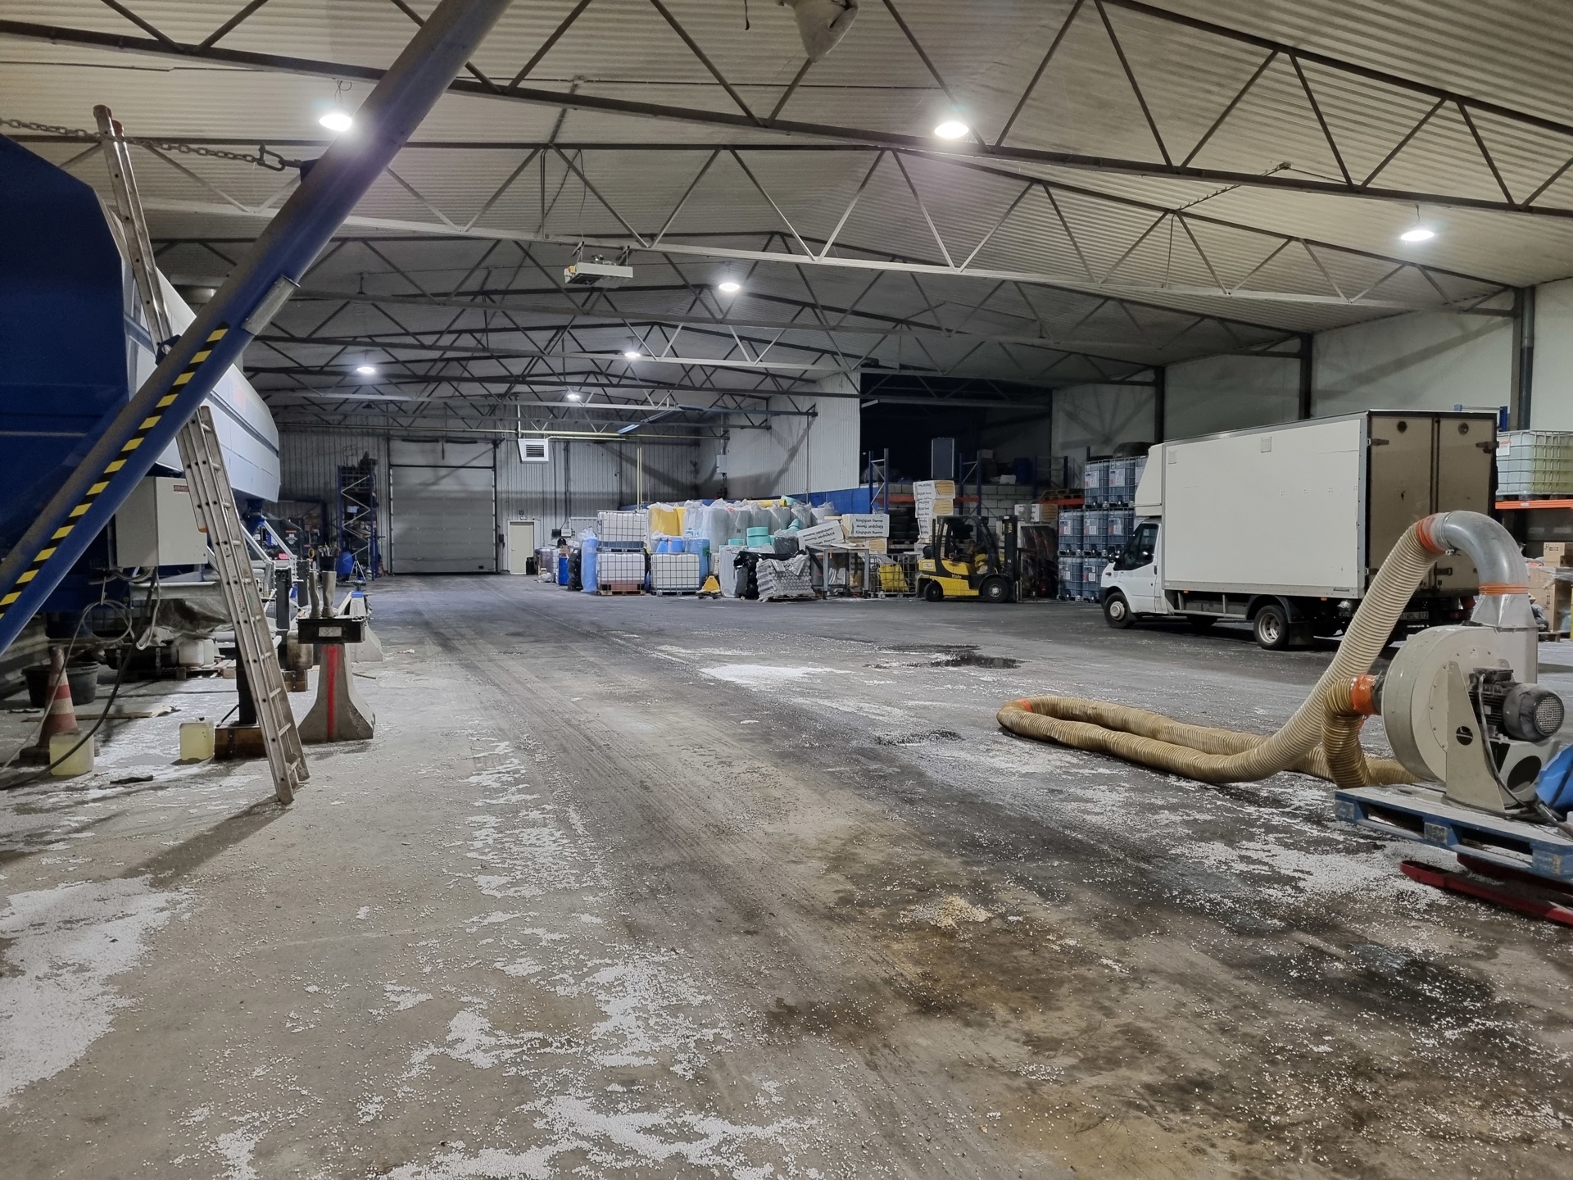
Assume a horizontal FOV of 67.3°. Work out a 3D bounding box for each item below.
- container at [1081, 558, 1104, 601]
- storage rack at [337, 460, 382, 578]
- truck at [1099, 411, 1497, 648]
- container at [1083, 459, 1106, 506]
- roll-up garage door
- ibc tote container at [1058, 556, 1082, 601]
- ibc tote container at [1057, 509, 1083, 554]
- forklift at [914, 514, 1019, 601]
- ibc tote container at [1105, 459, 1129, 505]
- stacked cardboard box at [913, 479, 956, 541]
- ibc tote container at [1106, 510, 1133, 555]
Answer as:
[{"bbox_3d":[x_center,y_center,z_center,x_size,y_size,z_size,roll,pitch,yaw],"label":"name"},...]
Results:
[{"bbox_3d":[8.009,-0.271,28.760,1.200,1.160,1.000,-1,3,-20],"label":"container"},{"bbox_3d":[-15.478,-2.368,42.425,1.200,4.050,2.400,-1,3,-20],"label":"storage rack"},{"bbox_3d":[7.475,-0.837,18.649,2.120,3.230,6.750,-1,3,-17],"label":"truck"},{"bbox_3d":[8.143,-2.605,29.136,1.200,1.160,1.000,-1,3,-19],"label":"container"},{"bbox_3d":[-13.778,-3.314,47.496,4.118,5.421,0.150,-1,3,-19],"label":"roll-up garage door"},{"bbox_3d":[7.639,-0.322,29.770,1.200,1.160,1.000,-1,3,-20],"label":"ibc tote container"},{"bbox_3d":[7.784,-1.506,30.221,1.200,1.160,1.000,-1,3,-19],"label":"ibc tote container"},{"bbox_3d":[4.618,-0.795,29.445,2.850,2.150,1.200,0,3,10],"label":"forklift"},{"bbox_3d":[8.469,-2.561,28.200,1.200,1.160,1.000,-1,3,-19],"label":"ibc tote container"},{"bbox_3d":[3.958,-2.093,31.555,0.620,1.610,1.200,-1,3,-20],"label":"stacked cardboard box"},{"bbox_3d":[8.476,-1.411,28.235,1.200,1.160,1.000,-1,3,-19],"label":"ibc tote container"}]

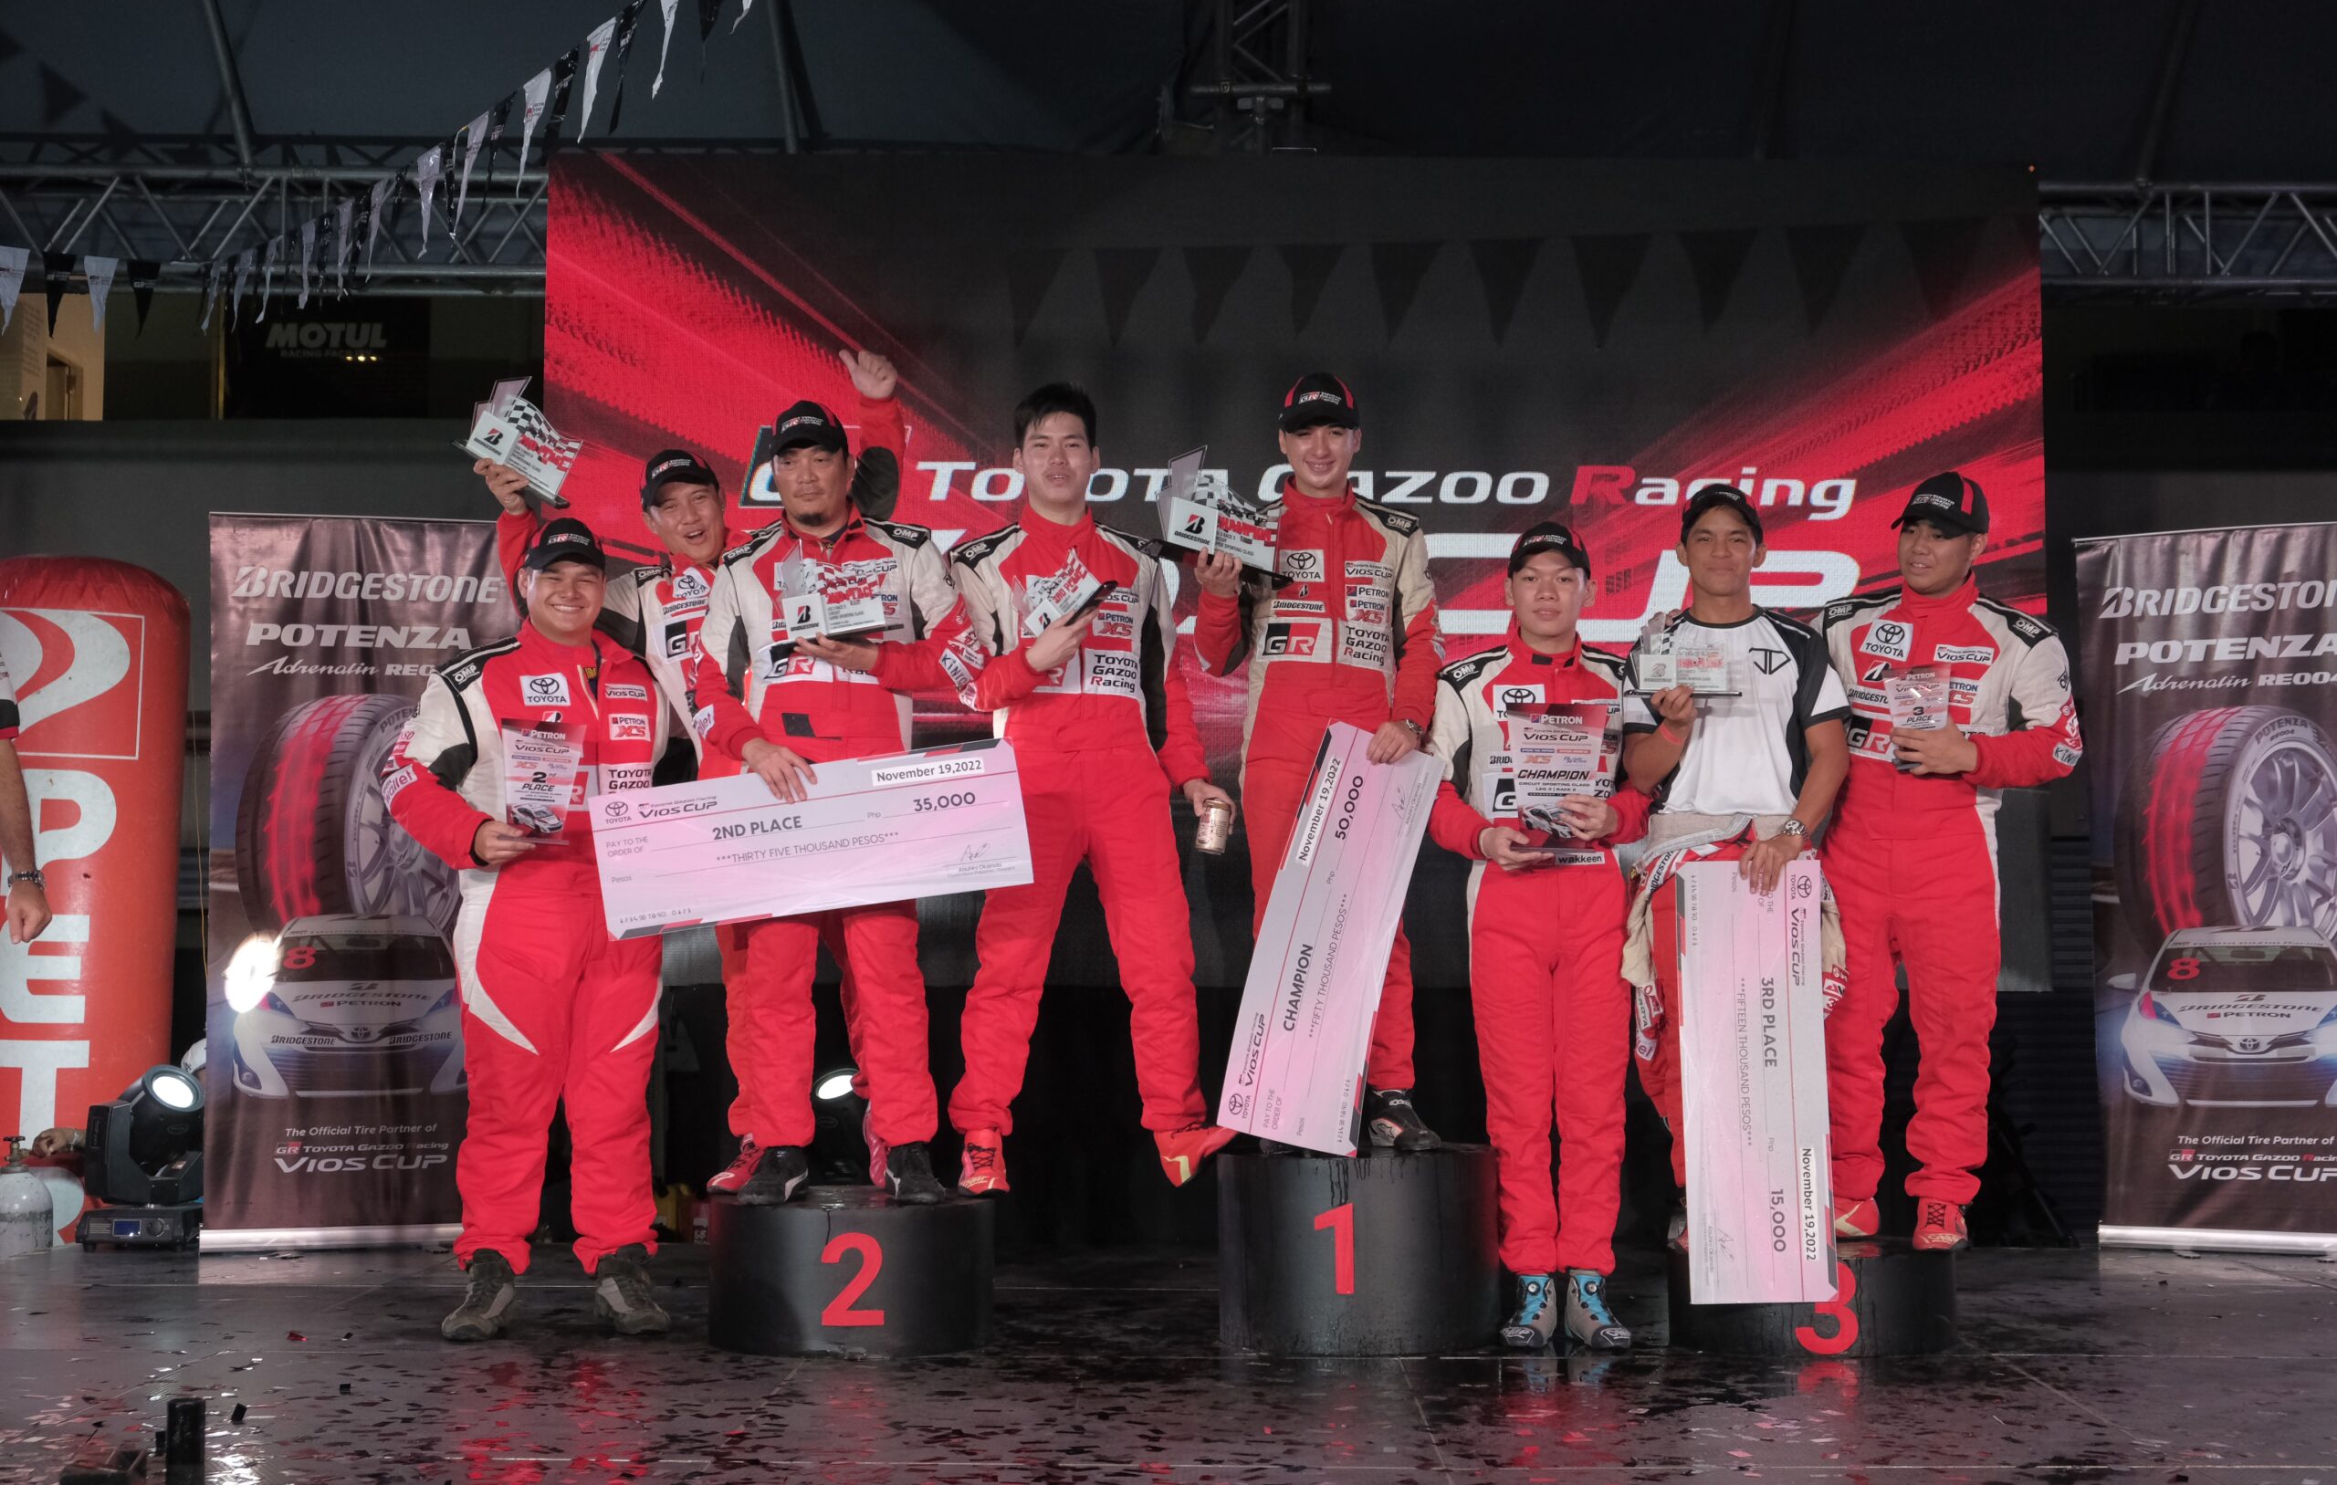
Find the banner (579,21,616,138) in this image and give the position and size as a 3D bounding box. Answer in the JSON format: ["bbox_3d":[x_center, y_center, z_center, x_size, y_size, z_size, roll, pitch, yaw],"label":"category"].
[{"bbox_3d":[-1.435,-1.654,7.347,0.040,0.300,0.220,2,-4,-28],"label":"banner"}]

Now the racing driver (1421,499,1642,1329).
[{"bbox_3d":[0.776,0.394,6.154,0.459,1.735,0.400,0,-4,6],"label":"racing driver"}]

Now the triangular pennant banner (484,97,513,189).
[{"bbox_3d":[-1.826,-1.626,7.950,0.050,0.290,0.190,2,-4,-29],"label":"triangular pennant banner"}]

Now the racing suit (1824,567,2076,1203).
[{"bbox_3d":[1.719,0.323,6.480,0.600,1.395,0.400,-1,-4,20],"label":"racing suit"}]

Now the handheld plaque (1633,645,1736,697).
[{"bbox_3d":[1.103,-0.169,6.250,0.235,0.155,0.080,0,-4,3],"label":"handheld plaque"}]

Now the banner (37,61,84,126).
[{"bbox_3d":[-4.284,-2.509,11.300,0.190,0.230,0.040,14,1,0],"label":"banner"}]

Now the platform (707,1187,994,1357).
[{"bbox_3d":[-0.678,1.118,6.235,0.609,0.299,0.609,0,-4,-6],"label":"platform"}]

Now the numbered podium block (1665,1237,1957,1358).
[{"bbox_3d":[1.391,1.195,6.319,0.606,0.185,0.606,0,-4,6],"label":"numbered podium block"}]

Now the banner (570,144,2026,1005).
[{"bbox_3d":[0.380,-0.514,8.799,4.480,2.500,0.100,0,-4,1],"label":"banner"}]

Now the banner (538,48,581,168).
[{"bbox_3d":[-1.418,-1.475,6.800,0.030,0.270,0.150,12,-4,-37],"label":"banner"}]

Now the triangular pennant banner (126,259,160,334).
[{"bbox_3d":[-3.969,-1.719,11.300,0.040,0.290,0.200,-2,-4,31],"label":"triangular pennant banner"}]

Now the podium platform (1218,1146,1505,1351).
[{"bbox_3d":[0.414,1.095,6.346,0.606,0.385,0.606,0,-4,4],"label":"podium platform"}]

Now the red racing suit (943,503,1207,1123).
[{"bbox_3d":[-0.196,0.173,6.470,0.590,1.387,0.400,0,-4,-2],"label":"red racing suit"}]

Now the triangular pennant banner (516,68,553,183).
[{"bbox_3d":[-1.706,-1.629,7.831,0.040,0.300,0.220,2,-4,-28],"label":"triangular pennant banner"}]

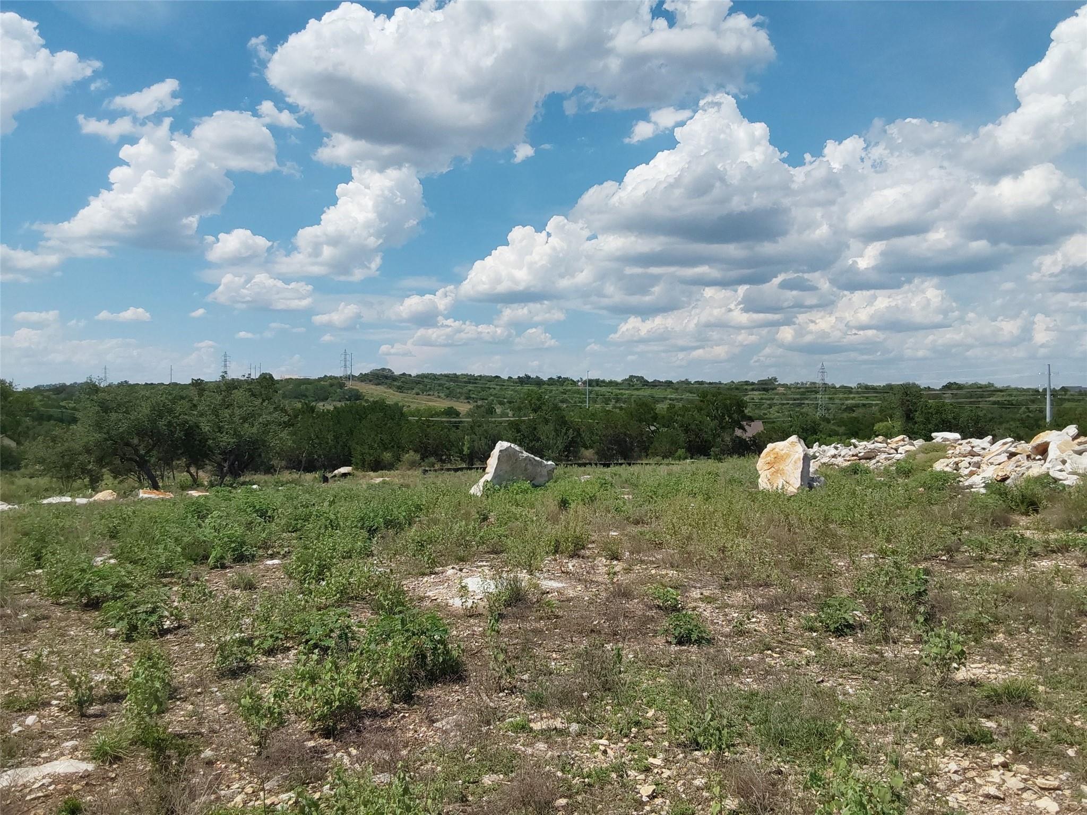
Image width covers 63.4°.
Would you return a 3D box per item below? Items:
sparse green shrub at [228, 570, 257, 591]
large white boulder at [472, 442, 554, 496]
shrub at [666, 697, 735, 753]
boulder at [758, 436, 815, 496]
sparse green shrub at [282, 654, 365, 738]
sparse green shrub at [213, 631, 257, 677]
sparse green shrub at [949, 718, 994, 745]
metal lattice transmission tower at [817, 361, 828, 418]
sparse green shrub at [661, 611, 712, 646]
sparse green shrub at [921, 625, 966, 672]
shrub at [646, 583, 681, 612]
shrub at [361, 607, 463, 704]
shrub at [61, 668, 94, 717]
[{"bbox_3d":[-2.758,1.577,8.066,0.273,0.170,0.245,0,1,0],"label":"sparse green shrub"},{"bbox_3d":[-0.733,1.446,20.800,1.850,1.326,1.150,0,1,-15],"label":"large white boulder"},{"bbox_3d":[0.752,1.505,4.233,0.323,0.235,0.291,0,1,0],"label":"shrub"},{"bbox_3d":[5.092,1.233,18.600,1.080,1.300,0.850,0,1,31],"label":"boulder"},{"bbox_3d":[-1.108,1.446,4.431,0.432,0.411,0.389,0,1,-14],"label":"sparse green shrub"},{"bbox_3d":[-1.906,1.511,5.429,0.262,0.248,0.236,0,1,0],"label":"sparse green shrub"},{"bbox_3d":[2.087,1.571,4.288,0.228,0.106,0.205,0,1,0],"label":"sparse green shrub"},{"bbox_3d":[133.172,-7.707,420.000,4.800,28.000,4.600,0,1,18],"label":"metal lattice transmission tower"},{"bbox_3d":[1.004,1.535,6.172,0.358,0.215,0.322,0,1,0],"label":"sparse green shrub"},{"bbox_3d":[2.513,1.502,5.524,0.283,0.268,0.254,0,1,0],"label":"sparse green shrub"},{"bbox_3d":[0.992,1.548,7.205,0.292,0.209,0.263,0,1,0],"label":"shrub"},{"bbox_3d":[-0.751,1.388,5.035,0.574,0.486,0.516,0,1,0],"label":"shrub"},{"bbox_3d":[-2.489,1.522,4.698,0.172,0.255,0.155,0,1,-28],"label":"shrub"}]

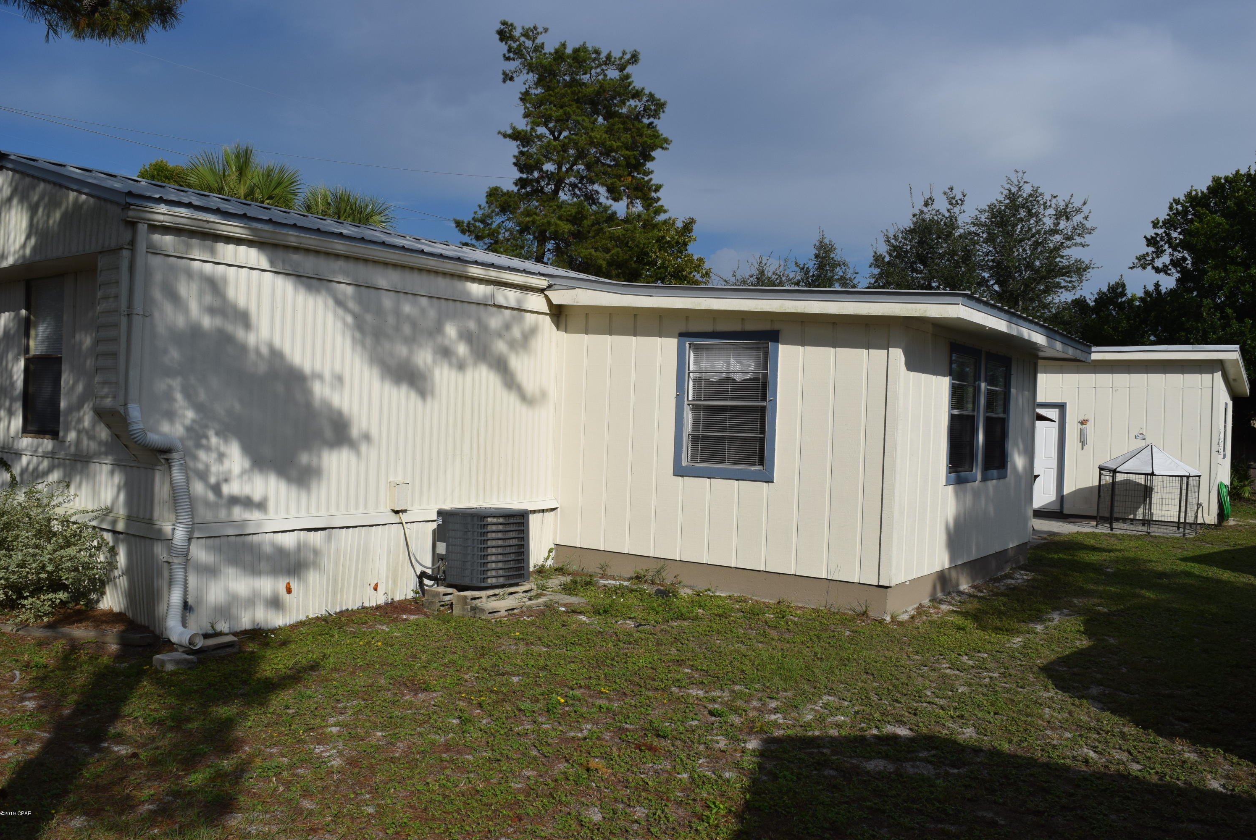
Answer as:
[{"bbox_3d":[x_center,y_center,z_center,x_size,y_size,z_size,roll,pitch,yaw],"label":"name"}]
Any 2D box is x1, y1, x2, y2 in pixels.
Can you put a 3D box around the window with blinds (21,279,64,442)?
[{"bbox_3d":[-4.894,-0.518,7.907,0.730,1.340,0.080,2,0,36],"label":"window with blinds"}]

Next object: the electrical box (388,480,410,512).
[{"bbox_3d":[-2.000,0.668,8.257,0.100,0.250,0.140,2,0,36],"label":"electrical box"}]

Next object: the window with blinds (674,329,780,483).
[{"bbox_3d":[0.908,-0.135,8.898,1.090,1.380,0.090,2,0,36],"label":"window with blinds"}]

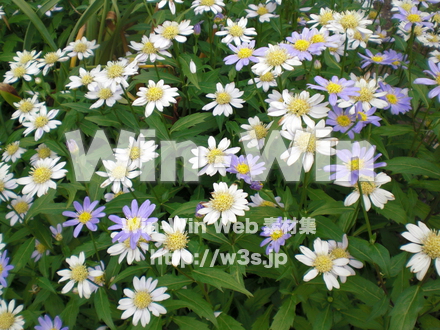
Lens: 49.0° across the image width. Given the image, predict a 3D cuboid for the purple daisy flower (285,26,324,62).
[{"bbox_3d":[0.069,-0.102,0.405,0.039,0.012,0.039,3,56,9],"label":"purple daisy flower"}]

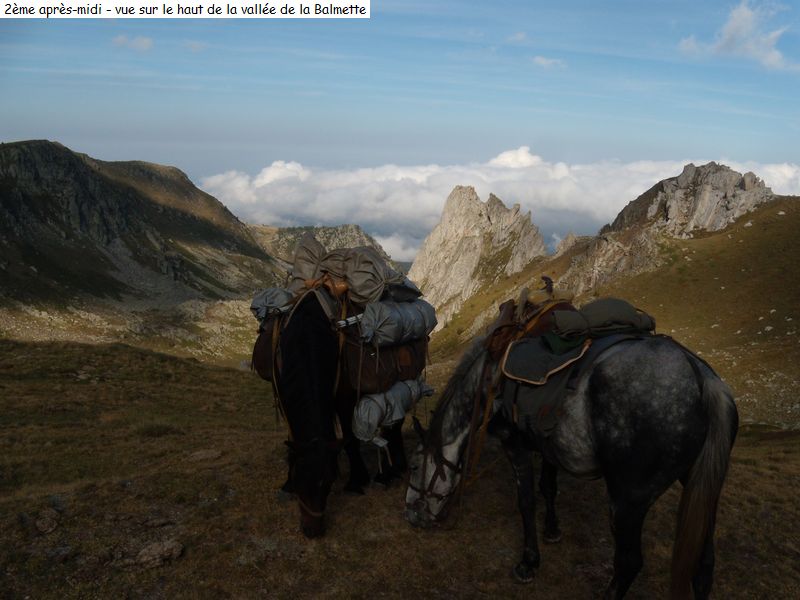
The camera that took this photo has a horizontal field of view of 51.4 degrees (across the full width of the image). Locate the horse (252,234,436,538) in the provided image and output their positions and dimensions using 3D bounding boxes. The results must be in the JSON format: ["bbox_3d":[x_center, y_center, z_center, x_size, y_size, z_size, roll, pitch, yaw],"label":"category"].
[{"bbox_3d":[-0.490,0.510,6.280,1.160,2.000,2.120,2,5,20],"label":"horse"}]

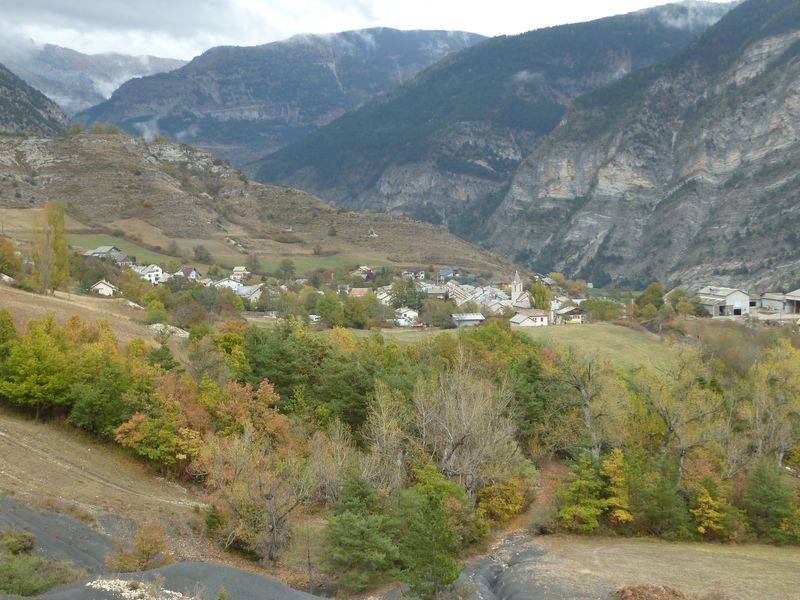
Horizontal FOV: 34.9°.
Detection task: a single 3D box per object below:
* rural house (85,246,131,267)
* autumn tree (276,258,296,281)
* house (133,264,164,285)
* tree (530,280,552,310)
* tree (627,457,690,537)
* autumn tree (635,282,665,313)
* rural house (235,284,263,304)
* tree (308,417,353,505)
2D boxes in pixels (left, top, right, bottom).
[{"bbox_3d":[-165.117,-25.207,720.000,22.000,11.500,15.000,-1,4,-20],"label":"rural house"},{"bbox_3d":[-61.610,-16.560,690.000,10.800,12.000,10.500,0,3,0],"label":"autumn tree"},{"bbox_3d":[-136.523,-13.571,690.000,14.000,11.000,11.000,-1,4,-14],"label":"house"},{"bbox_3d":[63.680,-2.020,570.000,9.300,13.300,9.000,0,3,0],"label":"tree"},{"bbox_3d":[25.620,19.480,126.000,6.200,8.200,6.000,0,3,0],"label":"tree"},{"bbox_3d":[105.990,-0.850,540.000,12.300,13.000,12.000,0,3,0],"label":"autumn tree"},{"bbox_3d":[-62.960,-2.400,530.000,9.000,8.200,9.000,-2,3,-38],"label":"rural house"},{"bbox_3d":[-7.540,17.680,140.000,5.000,9.100,5.000,0,3,0],"label":"tree"}]

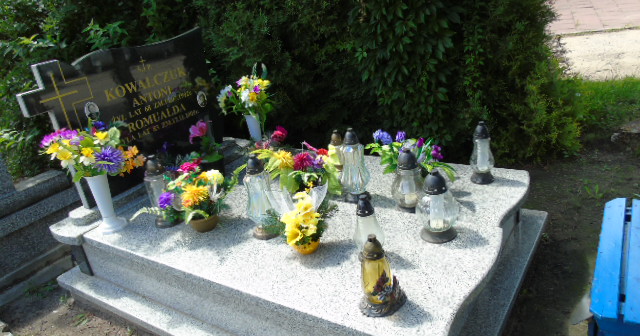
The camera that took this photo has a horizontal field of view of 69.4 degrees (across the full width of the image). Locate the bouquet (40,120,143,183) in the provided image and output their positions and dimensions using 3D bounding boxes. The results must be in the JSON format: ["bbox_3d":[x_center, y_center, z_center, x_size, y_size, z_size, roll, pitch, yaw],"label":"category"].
[{"bbox_3d":[-1.063,-0.077,2.160,0.450,0.270,0.340,-21,26,-29],"label":"bouquet"}]

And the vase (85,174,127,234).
[{"bbox_3d":[-1.054,0.163,2.252,0.150,0.260,0.150,-19,25,-24],"label":"vase"}]

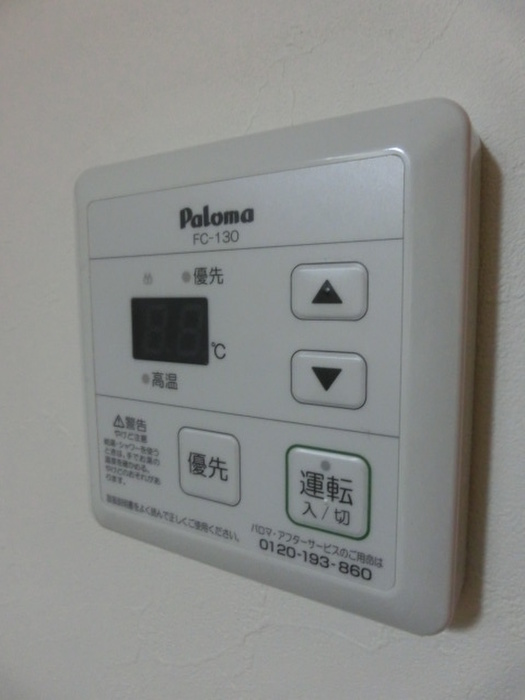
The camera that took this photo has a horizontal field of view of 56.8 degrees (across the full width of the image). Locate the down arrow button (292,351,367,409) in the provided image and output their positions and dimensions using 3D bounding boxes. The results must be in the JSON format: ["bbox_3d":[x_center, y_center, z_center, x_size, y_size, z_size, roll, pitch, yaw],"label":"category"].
[{"bbox_3d":[0.015,0.007,0.115,0.019,0.013,0.003,3,8,31],"label":"down arrow button"}]

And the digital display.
[{"bbox_3d":[-0.027,-0.006,0.140,0.029,0.018,0.003,3,8,31],"label":"digital display"}]

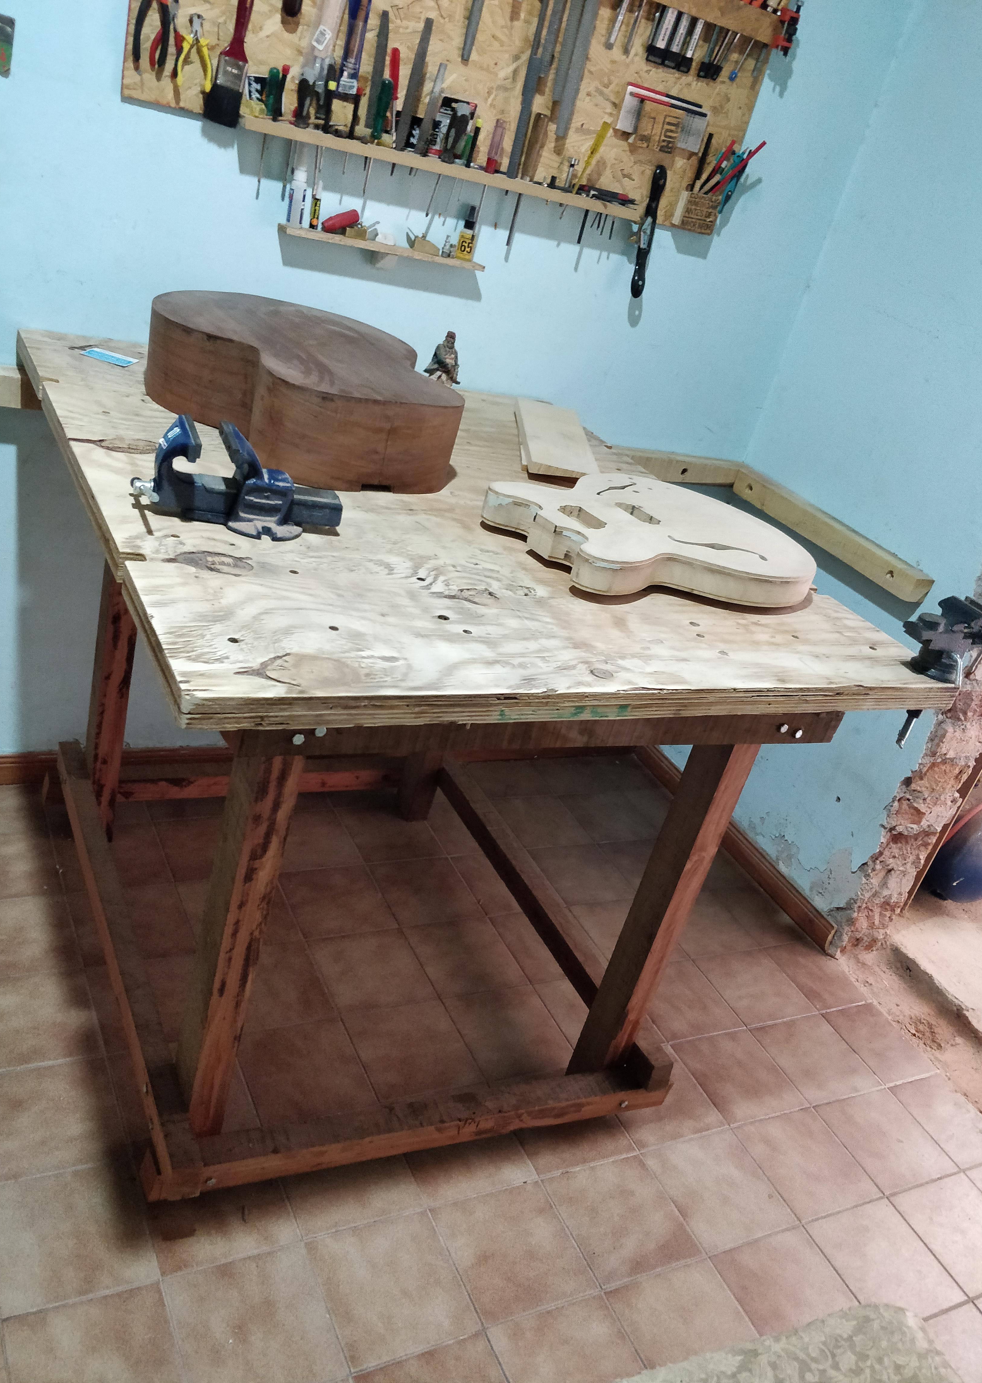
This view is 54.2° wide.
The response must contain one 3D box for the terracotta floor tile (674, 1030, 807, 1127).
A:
[{"bbox_3d":[0.511,0.794,1.977,0.198,0.010,0.198,-3,36,-29],"label":"terracotta floor tile"}]

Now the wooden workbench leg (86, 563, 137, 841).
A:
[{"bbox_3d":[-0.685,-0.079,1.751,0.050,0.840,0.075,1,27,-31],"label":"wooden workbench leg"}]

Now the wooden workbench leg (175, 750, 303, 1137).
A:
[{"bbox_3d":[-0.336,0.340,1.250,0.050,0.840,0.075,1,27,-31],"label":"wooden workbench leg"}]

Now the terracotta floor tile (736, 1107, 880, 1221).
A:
[{"bbox_3d":[0.617,0.924,1.877,0.203,0.010,0.193,-2,35,-29],"label":"terracotta floor tile"}]

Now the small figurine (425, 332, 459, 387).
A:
[{"bbox_3d":[-0.099,-0.718,2.096,0.065,0.122,0.068,-1,34,-28],"label":"small figurine"}]

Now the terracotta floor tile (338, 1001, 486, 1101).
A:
[{"bbox_3d":[-0.141,0.637,1.700,0.196,0.010,0.194,-1,31,-30],"label":"terracotta floor tile"}]

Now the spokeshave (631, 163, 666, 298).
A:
[{"bbox_3d":[0.329,-0.957,2.003,0.055,0.252,0.045,-10,39,-24],"label":"spokeshave"}]

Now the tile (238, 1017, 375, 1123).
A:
[{"bbox_3d":[-0.316,0.640,1.616,0.196,0.010,0.194,-1,31,-30],"label":"tile"}]

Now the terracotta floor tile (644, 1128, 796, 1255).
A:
[{"bbox_3d":[0.424,0.926,1.783,0.203,0.010,0.193,-2,35,-29],"label":"terracotta floor tile"}]

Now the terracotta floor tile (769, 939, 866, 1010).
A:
[{"bbox_3d":[0.714,0.627,2.110,0.150,0.010,0.194,-1,31,-30],"label":"terracotta floor tile"}]

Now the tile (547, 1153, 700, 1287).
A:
[{"bbox_3d":[0.231,0.928,1.690,0.203,0.010,0.193,-2,35,-29],"label":"tile"}]

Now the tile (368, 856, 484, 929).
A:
[{"bbox_3d":[-0.150,0.461,2.199,0.198,0.010,0.198,-3,36,-29],"label":"tile"}]

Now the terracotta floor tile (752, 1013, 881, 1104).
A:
[{"bbox_3d":[0.713,0.806,2.107,0.203,0.010,0.193,-2,35,-29],"label":"terracotta floor tile"}]

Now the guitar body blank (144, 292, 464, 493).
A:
[{"bbox_3d":[-0.322,-0.513,1.589,0.440,0.126,0.585,-3,33,-32],"label":"guitar body blank"}]

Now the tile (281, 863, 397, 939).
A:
[{"bbox_3d":[-0.339,0.463,2.107,0.198,0.010,0.198,-3,36,-29],"label":"tile"}]

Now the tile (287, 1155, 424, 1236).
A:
[{"bbox_3d":[-0.229,0.744,1.491,0.196,0.010,0.194,-1,31,-30],"label":"tile"}]

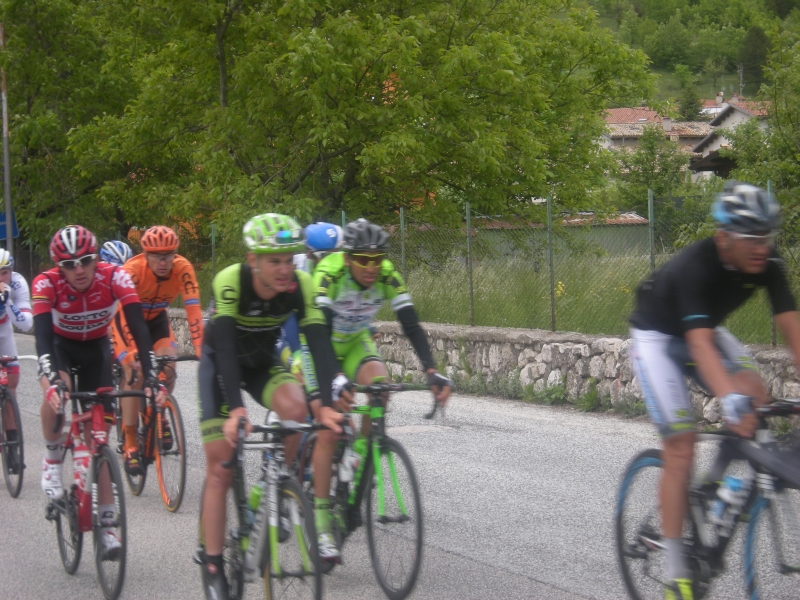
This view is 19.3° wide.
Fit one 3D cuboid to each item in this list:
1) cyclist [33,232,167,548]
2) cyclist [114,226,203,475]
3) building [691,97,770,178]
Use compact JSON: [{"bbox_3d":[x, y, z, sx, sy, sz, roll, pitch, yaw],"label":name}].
[{"bbox_3d":[-1.413,0.422,10.623,0.540,1.510,0.910,-2,2,-18],"label":"cyclist"},{"bbox_3d":[-1.470,0.326,13.923,0.530,1.480,0.910,-2,2,-18],"label":"cyclist"},{"bbox_3d":[23.503,-9.124,152.000,9.000,7.800,10.000,-1,2,22],"label":"building"}]

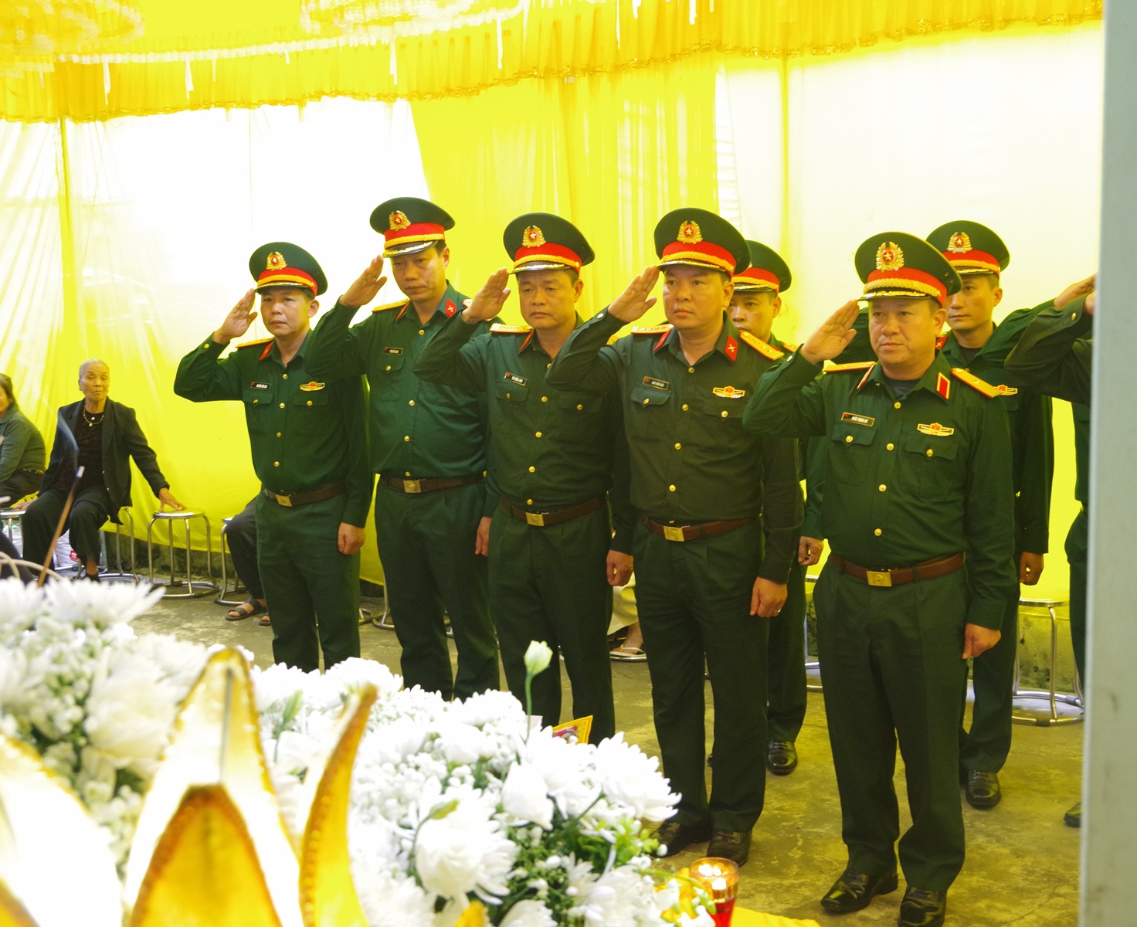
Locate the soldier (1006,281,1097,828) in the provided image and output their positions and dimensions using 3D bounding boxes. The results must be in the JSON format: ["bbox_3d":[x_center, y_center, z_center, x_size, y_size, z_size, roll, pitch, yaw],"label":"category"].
[{"bbox_3d":[1.627,0.179,4.241,0.700,1.800,0.450,3,7,31],"label":"soldier"}]

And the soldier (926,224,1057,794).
[{"bbox_3d":[1.174,0.156,4.452,0.700,1.810,0.450,3,7,31],"label":"soldier"}]

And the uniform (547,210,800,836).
[{"bbox_3d":[0.282,0.215,3.980,0.720,1.820,0.460,3,7,31],"label":"uniform"}]

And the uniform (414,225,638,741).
[{"bbox_3d":[-0.159,0.189,4.207,0.690,1.830,0.450,3,7,29],"label":"uniform"}]

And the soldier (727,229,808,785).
[{"bbox_3d":[0.534,0.140,4.758,0.700,1.790,0.450,3,7,31],"label":"soldier"}]

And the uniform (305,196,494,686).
[{"bbox_3d":[-0.580,0.112,4.584,0.680,1.900,0.450,3,7,29],"label":"uniform"}]

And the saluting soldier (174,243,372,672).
[{"bbox_3d":[-1.038,0.136,4.913,0.700,1.800,0.450,3,7,31],"label":"saluting soldier"}]

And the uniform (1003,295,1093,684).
[{"bbox_3d":[1.633,0.278,4.260,0.680,1.500,0.420,3,7,31],"label":"uniform"}]

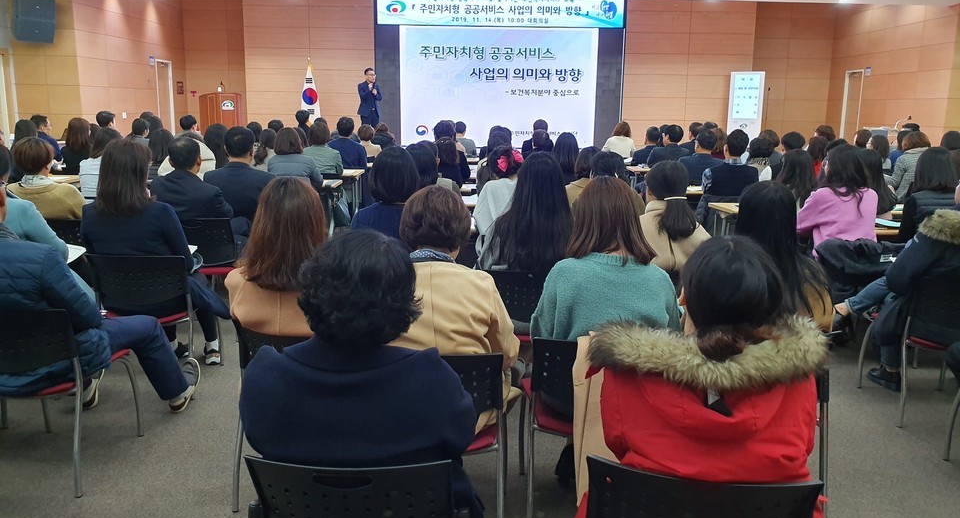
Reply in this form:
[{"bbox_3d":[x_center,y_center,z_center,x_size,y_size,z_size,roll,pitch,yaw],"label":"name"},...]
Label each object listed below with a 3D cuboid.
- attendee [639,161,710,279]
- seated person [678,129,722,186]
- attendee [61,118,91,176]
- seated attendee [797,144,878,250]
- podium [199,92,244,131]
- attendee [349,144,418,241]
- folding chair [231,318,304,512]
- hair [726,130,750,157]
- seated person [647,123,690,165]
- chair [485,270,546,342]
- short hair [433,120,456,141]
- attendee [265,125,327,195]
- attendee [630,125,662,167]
[{"bbox_3d":[0.904,0.127,3.770,0.460,1.270,0.740,-2,12,-12],"label":"attendee"},{"bbox_3d":[2.245,-0.698,7.457,0.530,1.320,0.780,0,12,-3],"label":"seated person"},{"bbox_3d":[-4.016,-0.748,7.571,0.440,1.330,0.720,3,12,12],"label":"attendee"},{"bbox_3d":[2.183,-0.061,4.443,0.520,1.250,0.800,-2,13,-12],"label":"seated attendee"},{"bbox_3d":[-4.294,-2.144,11.960,0.680,1.200,0.500,-8,15,-33],"label":"podium"},{"bbox_3d":[-0.425,0.075,3.858,0.460,1.310,0.720,1,12,3],"label":"attendee"},{"bbox_3d":[-0.594,0.539,2.916,0.520,0.780,0.560,2,13,7],"label":"folding chair"},{"bbox_3d":[2.246,-1.013,6.281,0.185,0.235,0.210,0,12,-4],"label":"hair"},{"bbox_3d":[2.156,-0.904,8.387,0.520,1.320,0.780,-1,12,-6],"label":"seated person"},{"bbox_3d":[0.281,0.394,3.638,0.510,0.790,0.530,1,12,4],"label":"chair"},{"bbox_3d":[-0.359,-1.305,7.428,0.220,0.230,0.230,1,12,2],"label":"short hair"},{"bbox_3d":[-1.677,-0.567,6.670,0.530,1.300,0.800,1,12,2],"label":"attendee"},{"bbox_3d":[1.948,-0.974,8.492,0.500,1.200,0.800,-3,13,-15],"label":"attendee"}]

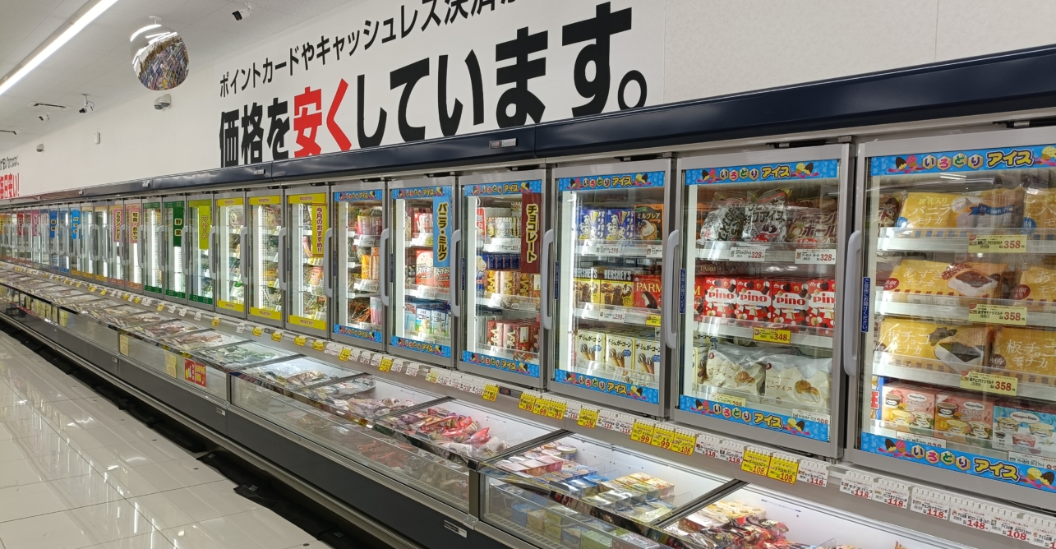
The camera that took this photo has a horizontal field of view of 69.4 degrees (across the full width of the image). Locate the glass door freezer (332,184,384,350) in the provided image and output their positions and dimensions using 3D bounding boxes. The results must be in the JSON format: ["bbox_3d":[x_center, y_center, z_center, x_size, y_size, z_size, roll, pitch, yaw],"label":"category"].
[{"bbox_3d":[-0.926,-0.055,4.235,0.080,0.886,0.587,-1,3,-42],"label":"glass door freezer"}]

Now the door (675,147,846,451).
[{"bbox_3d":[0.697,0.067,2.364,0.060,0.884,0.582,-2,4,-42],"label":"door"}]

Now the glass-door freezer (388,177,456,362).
[{"bbox_3d":[-0.514,-0.024,3.778,0.080,0.886,0.587,-1,3,-42],"label":"glass-door freezer"}]

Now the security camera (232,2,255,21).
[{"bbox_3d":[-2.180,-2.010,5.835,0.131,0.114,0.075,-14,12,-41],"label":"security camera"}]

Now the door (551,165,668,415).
[{"bbox_3d":[0.310,0.037,2.865,0.080,0.886,0.587,-1,3,-42],"label":"door"}]

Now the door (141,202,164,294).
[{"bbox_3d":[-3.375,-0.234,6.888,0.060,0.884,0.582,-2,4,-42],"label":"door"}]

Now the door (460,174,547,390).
[{"bbox_3d":[-0.102,0.007,3.321,0.080,0.886,0.587,-1,3,-42],"label":"door"}]

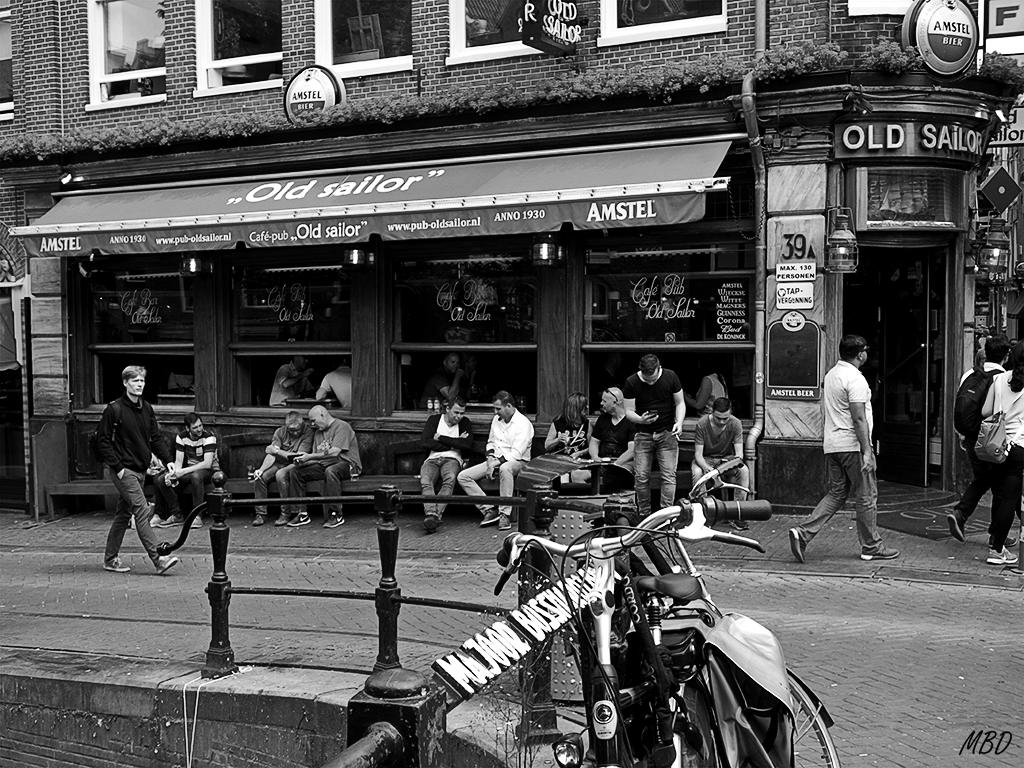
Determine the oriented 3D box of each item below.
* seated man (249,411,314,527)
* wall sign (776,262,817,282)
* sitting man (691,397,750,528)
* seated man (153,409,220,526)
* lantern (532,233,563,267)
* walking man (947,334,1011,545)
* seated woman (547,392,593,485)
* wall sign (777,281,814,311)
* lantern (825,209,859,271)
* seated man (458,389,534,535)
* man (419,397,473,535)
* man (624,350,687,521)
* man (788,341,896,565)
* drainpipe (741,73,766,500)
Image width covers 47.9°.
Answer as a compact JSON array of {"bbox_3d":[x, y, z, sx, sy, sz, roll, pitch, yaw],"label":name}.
[{"bbox_3d":[-2.606,0.924,12.986,0.580,1.210,0.820,1,2,25],"label":"seated man"},{"bbox_3d":[2.722,-1.067,11.037,0.380,0.175,0.020,1,2,26],"label":"wall sign"},{"bbox_3d":[1.780,0.640,9.800,0.540,1.090,0.780,0,2,14],"label":"sitting man"},{"bbox_3d":[-3.460,0.900,12.300,0.570,1.180,0.820,0,2,18],"label":"seated man"},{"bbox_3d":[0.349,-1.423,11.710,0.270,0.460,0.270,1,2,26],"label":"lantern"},{"bbox_3d":[3.838,0.463,9.450,0.750,1.740,0.520,-2,3,-41],"label":"walking man"},{"bbox_3d":[0.577,0.746,11.574,0.520,1.280,0.750,0,2,14],"label":"seated woman"},{"bbox_3d":[2.709,-0.846,11.030,0.355,0.257,0.020,1,2,24],"label":"wall sign"},{"bbox_3d":[2.742,-1.194,9.600,0.280,0.540,0.280,1,3,27],"label":"lantern"},{"bbox_3d":[-0.153,0.680,10.700,0.580,1.240,0.800,1,3,37],"label":"seated man"},{"bbox_3d":[-0.670,0.775,11.985,0.580,1.300,0.880,0,2,14],"label":"man"},{"bbox_3d":[1.336,0.540,10.738,0.570,1.620,0.420,0,2,7],"label":"man"},{"bbox_3d":[2.537,0.482,8.750,0.850,1.700,0.500,-1,2,-16],"label":"man"},{"bbox_3d":[2.305,-0.893,10.956,0.180,4.093,0.580,1,2,26],"label":"drainpipe"}]

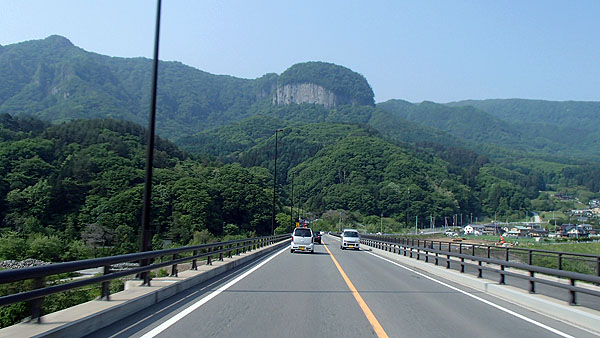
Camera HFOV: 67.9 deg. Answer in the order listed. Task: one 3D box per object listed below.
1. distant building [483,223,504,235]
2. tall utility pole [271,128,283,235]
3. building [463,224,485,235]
[{"bbox_3d":[121.589,37.576,280.000,11.000,7.200,8.000,2,-7,-6],"label":"distant building"},{"bbox_3d":[-2.280,1.793,45.211,0.900,11.200,0.300,1,-7,0],"label":"tall utility pole"},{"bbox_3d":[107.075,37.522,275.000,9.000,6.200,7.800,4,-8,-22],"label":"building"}]

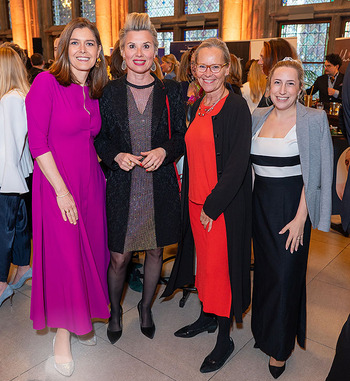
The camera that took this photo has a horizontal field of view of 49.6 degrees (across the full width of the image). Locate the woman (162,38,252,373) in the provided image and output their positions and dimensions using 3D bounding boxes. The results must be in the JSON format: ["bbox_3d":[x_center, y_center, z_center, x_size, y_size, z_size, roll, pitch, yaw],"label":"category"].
[{"bbox_3d":[0.174,0.082,2.038,0.500,1.670,0.420,12,17,40],"label":"woman"}]

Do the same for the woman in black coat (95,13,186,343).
[{"bbox_3d":[-0.200,-0.033,2.188,0.520,1.820,0.360,0,13,-4],"label":"woman in black coat"}]

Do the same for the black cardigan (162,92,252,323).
[{"bbox_3d":[0.164,0.090,2.071,0.500,1.200,0.380,12,17,40],"label":"black cardigan"}]

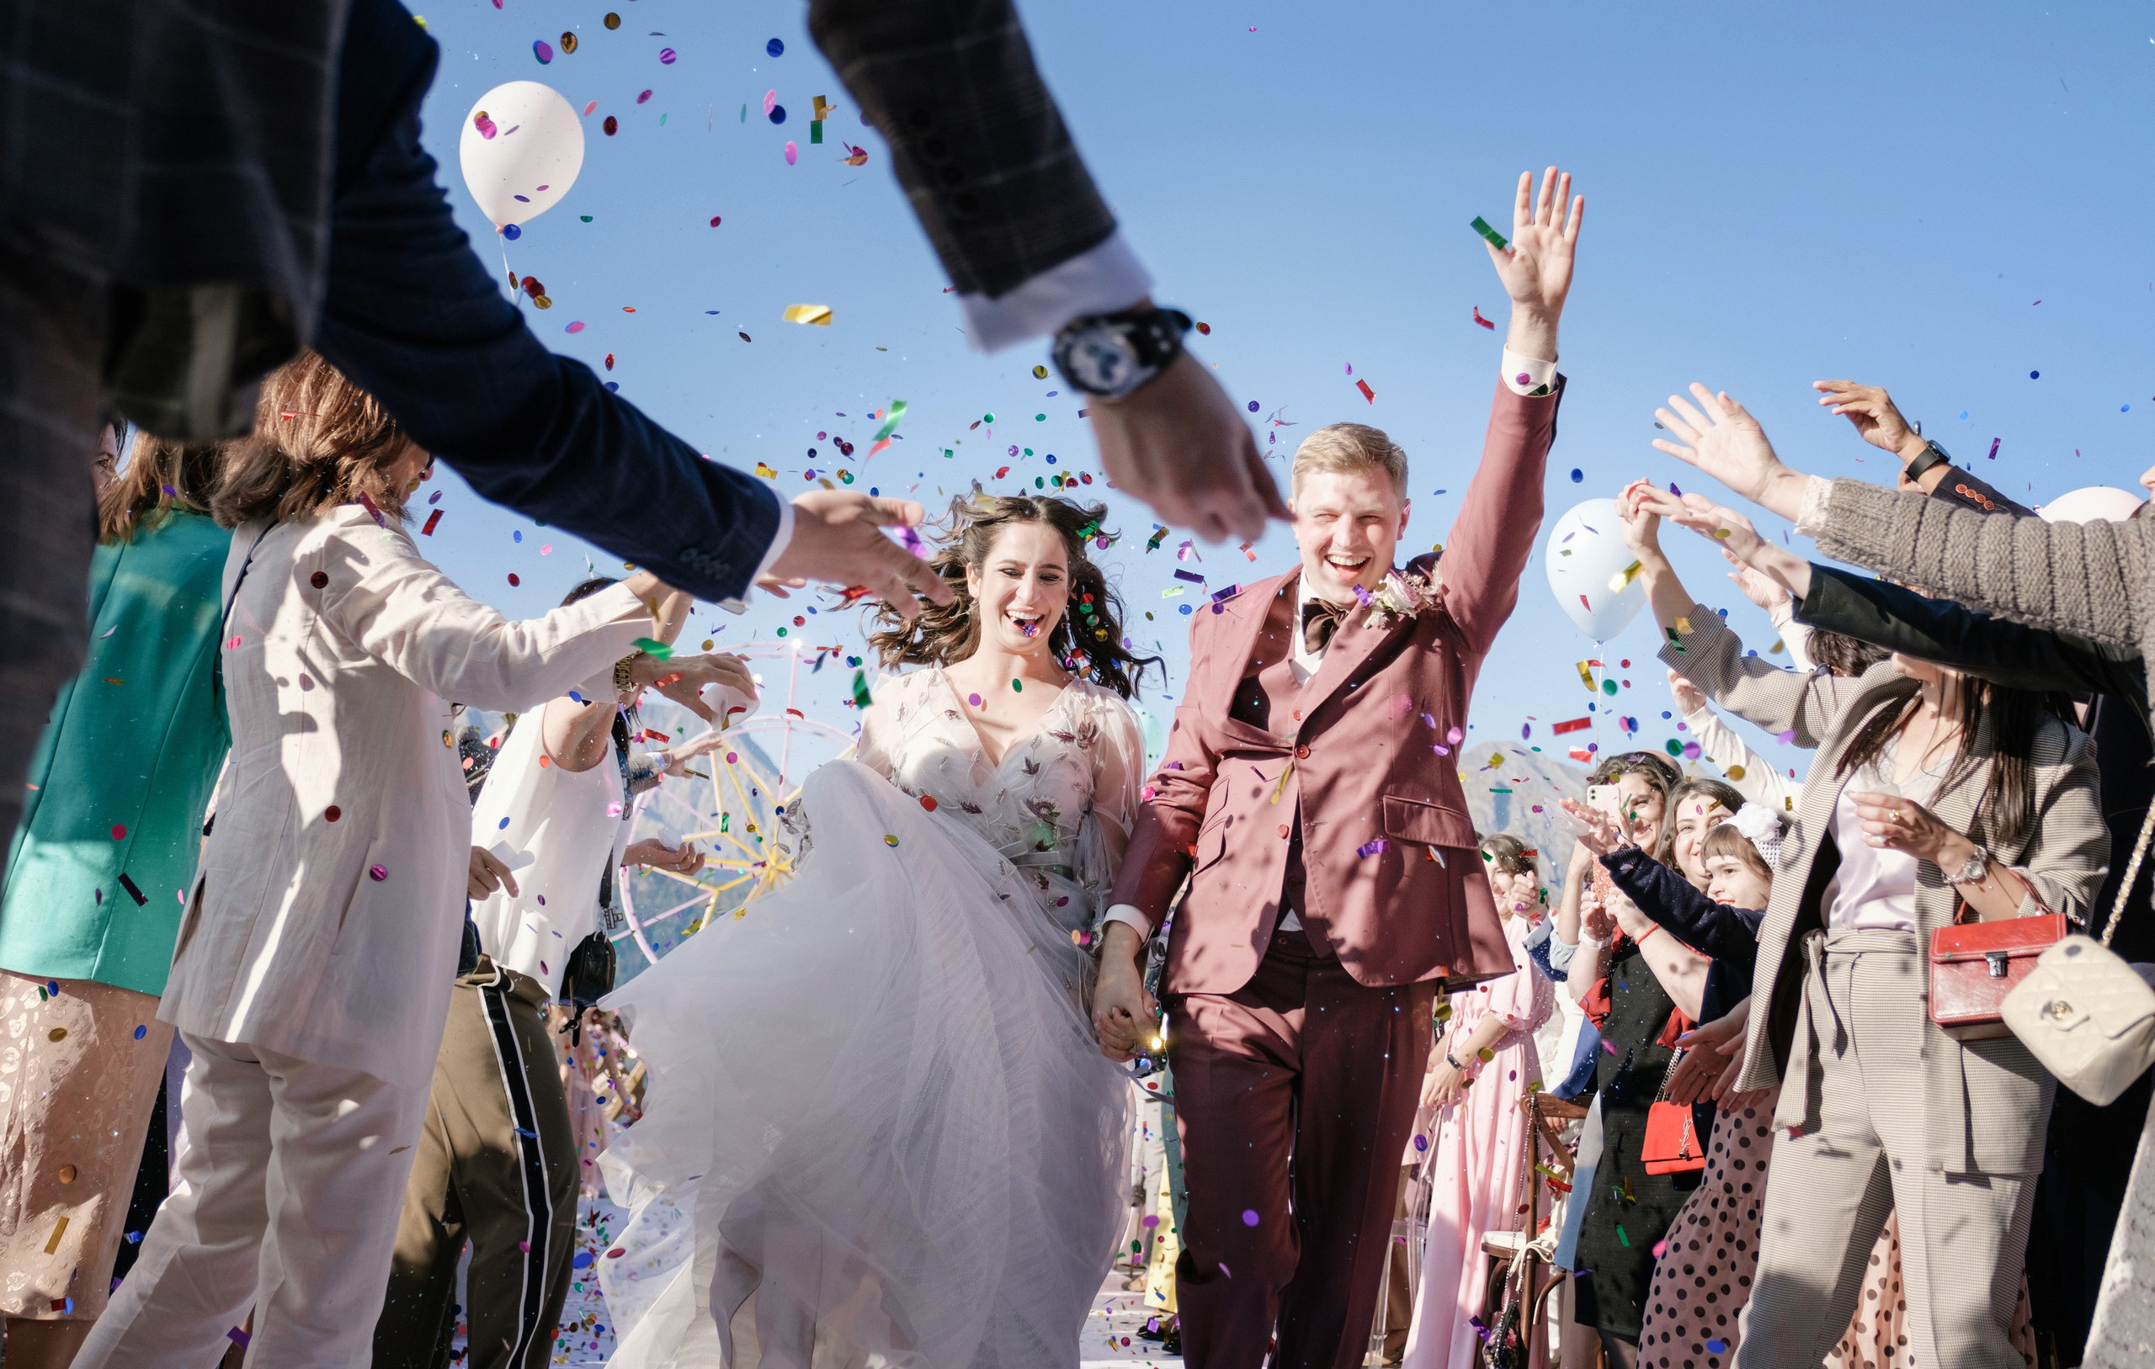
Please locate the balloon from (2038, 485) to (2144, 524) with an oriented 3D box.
[{"bbox_3d":[1.750,-0.186,4.000,0.250,0.300,0.250,0,-9,0],"label":"balloon"}]

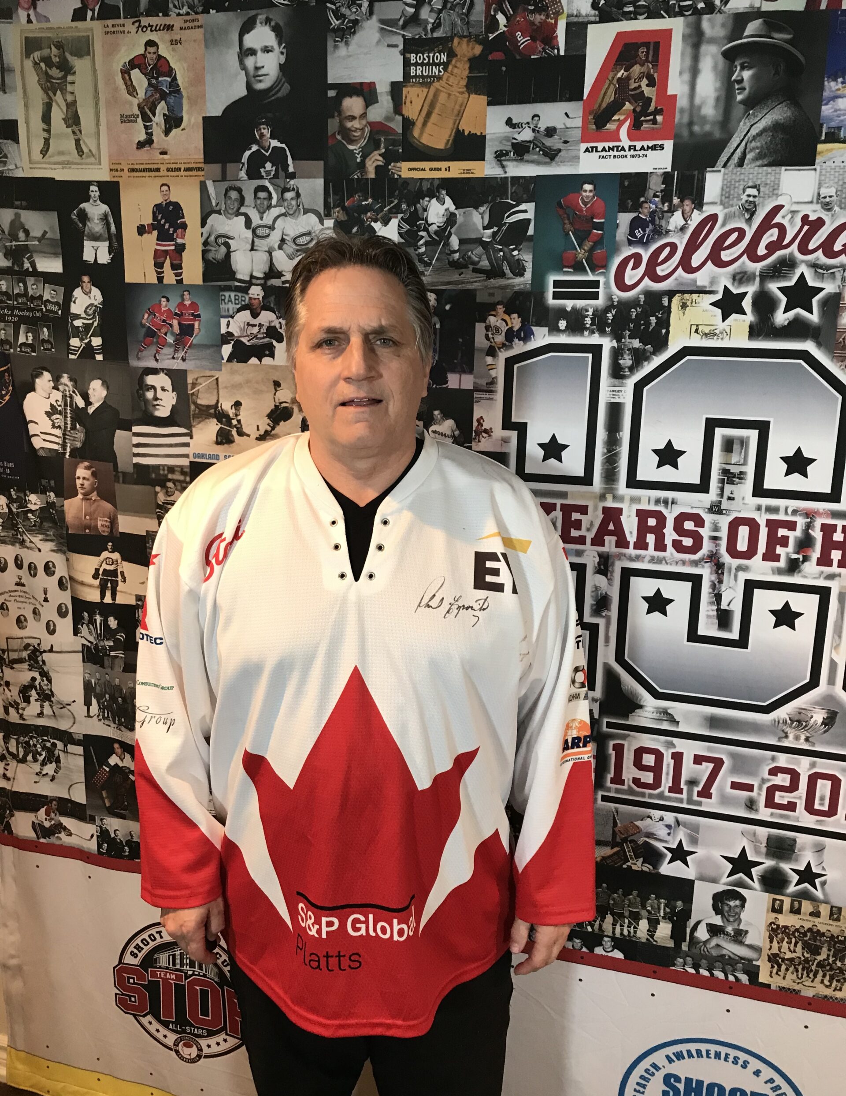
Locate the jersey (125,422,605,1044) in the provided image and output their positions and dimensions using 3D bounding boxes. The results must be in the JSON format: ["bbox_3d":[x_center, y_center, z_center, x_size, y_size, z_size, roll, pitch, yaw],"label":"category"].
[{"bbox_3d":[-0.081,0.235,1.282,0.645,0.790,0.340,2,11,6],"label":"jersey"}]

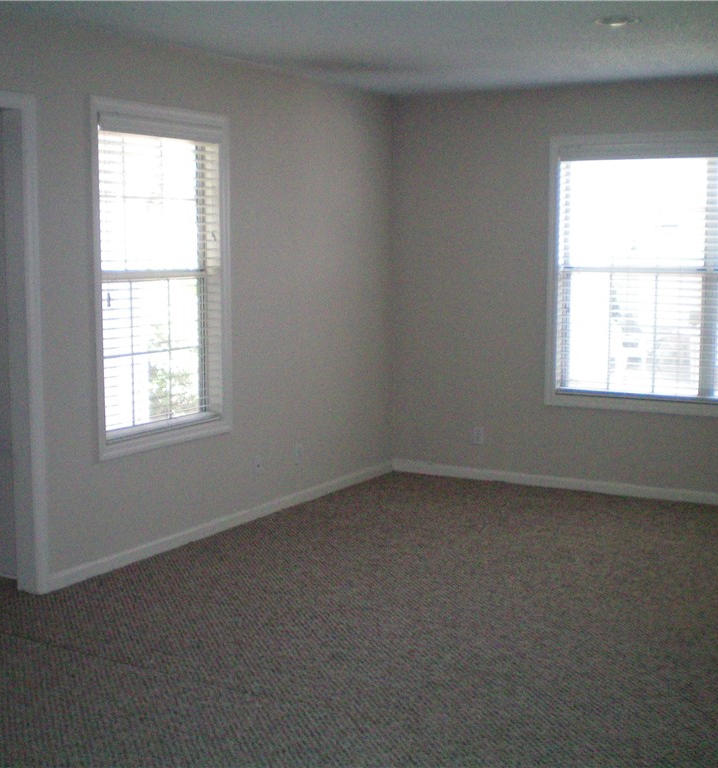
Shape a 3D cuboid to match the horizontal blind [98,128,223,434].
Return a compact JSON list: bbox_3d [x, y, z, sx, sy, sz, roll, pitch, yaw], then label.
[{"bbox_3d":[-0.939,-0.486,5.291,0.060,1.410,0.865,4,8,30],"label":"horizontal blind"}]

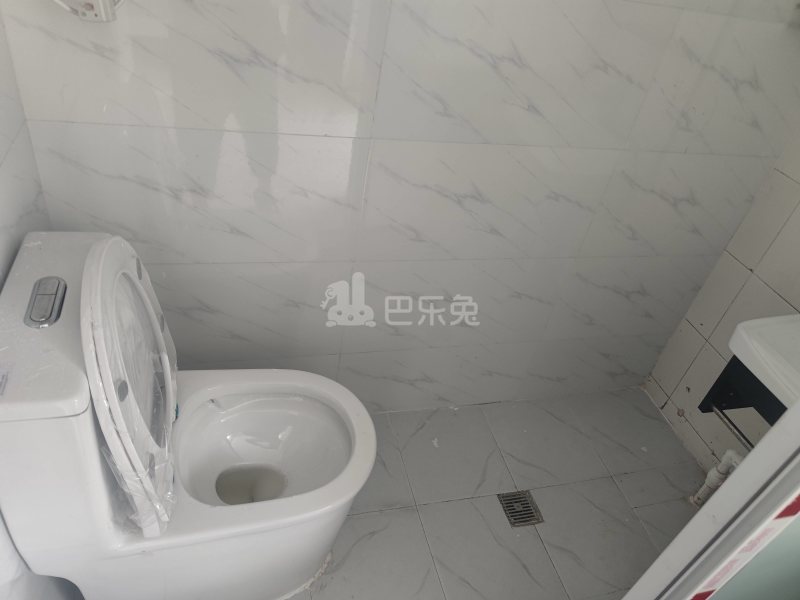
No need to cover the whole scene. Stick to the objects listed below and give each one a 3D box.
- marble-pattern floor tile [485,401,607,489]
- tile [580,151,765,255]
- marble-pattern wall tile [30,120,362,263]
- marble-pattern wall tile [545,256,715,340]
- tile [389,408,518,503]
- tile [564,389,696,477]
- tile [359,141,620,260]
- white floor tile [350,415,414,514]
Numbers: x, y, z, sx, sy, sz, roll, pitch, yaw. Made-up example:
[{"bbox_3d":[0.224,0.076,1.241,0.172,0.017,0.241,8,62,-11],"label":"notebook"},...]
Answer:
[{"bbox_3d":[0.436,0.431,1.708,0.301,0.010,0.300,-2,39,-17],"label":"marble-pattern floor tile"},{"bbox_3d":[0.727,-0.243,1.462,0.497,0.301,0.010,-2,39,-17],"label":"tile"},{"bbox_3d":[-0.370,-0.199,1.120,0.600,0.301,0.010,-2,39,-17],"label":"marble-pattern wall tile"},{"bbox_3d":[0.680,-0.006,1.642,0.497,0.301,0.010,-2,39,-17],"label":"marble-pattern wall tile"},{"bbox_3d":[0.148,0.442,1.620,0.301,0.010,0.300,-2,39,-17],"label":"tile"},{"bbox_3d":[0.732,0.419,1.800,0.308,0.010,0.300,-2,39,-17],"label":"tile"},{"bbox_3d":[0.203,-0.222,1.298,0.602,0.301,0.010,-2,39,-17],"label":"tile"},{"bbox_3d":[-0.139,0.452,1.531,0.300,0.010,0.300,-2,39,-17],"label":"white floor tile"}]

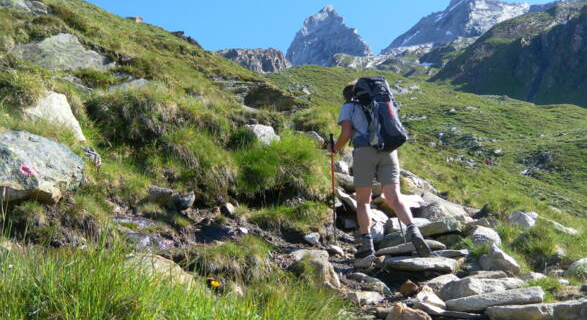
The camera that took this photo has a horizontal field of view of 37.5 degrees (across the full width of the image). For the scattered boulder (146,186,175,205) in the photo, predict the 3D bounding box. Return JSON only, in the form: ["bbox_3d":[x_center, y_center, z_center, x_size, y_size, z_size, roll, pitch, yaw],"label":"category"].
[{"bbox_3d":[-1.292,0.345,8.400,0.260,0.170,0.220,0,-1,0],"label":"scattered boulder"}]

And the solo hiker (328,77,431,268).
[{"bbox_3d":[0.775,0.085,7.700,0.660,1.620,0.850,1,-1,-34],"label":"solo hiker"}]

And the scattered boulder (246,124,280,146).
[{"bbox_3d":[-0.358,-0.283,10.000,0.410,0.250,0.340,0,-1,0],"label":"scattered boulder"}]

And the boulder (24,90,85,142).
[{"bbox_3d":[-2.377,-0.443,8.600,0.620,0.480,0.450,0,-1,-17],"label":"boulder"}]

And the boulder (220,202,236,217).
[{"bbox_3d":[-0.631,0.481,8.400,0.150,0.130,0.140,0,-1,0],"label":"boulder"}]

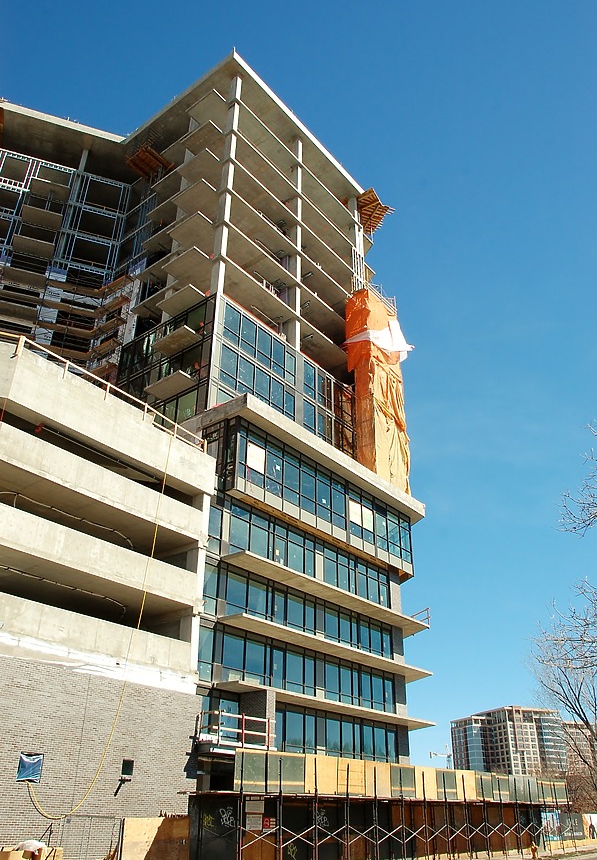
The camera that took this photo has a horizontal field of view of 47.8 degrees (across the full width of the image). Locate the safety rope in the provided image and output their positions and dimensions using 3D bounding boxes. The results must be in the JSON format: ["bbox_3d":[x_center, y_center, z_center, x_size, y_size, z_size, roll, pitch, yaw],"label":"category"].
[{"bbox_3d":[-7.420,6.298,27.257,0.250,16.300,4.250,-23,-38,33],"label":"safety rope"}]

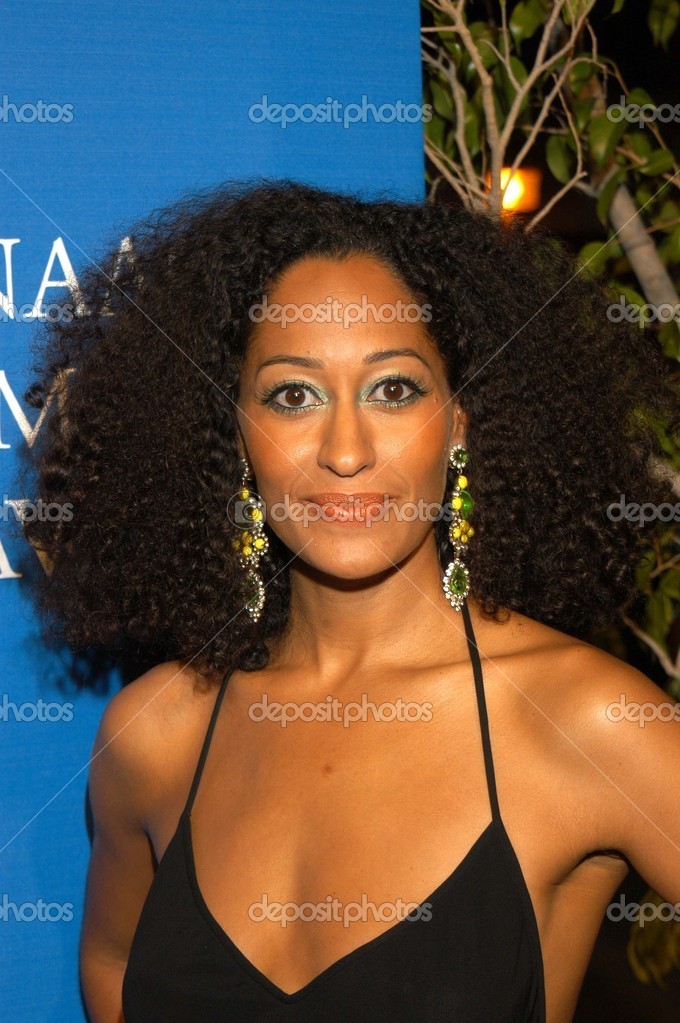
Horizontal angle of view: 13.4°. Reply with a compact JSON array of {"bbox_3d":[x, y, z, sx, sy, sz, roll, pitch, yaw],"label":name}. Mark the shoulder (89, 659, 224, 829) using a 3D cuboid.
[{"bbox_3d":[-0.122,0.154,1.920,0.095,0.115,0.110,0,0,15],"label":"shoulder"}]

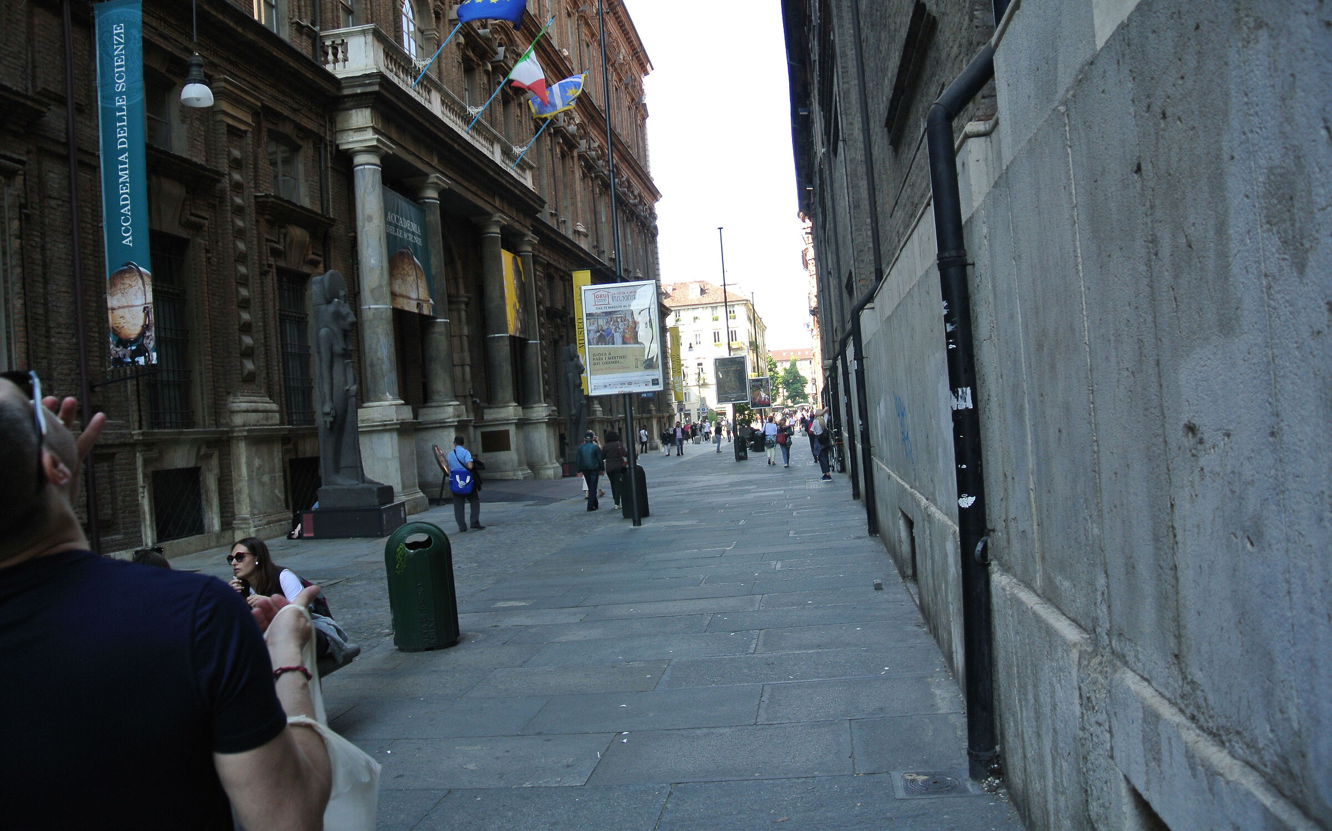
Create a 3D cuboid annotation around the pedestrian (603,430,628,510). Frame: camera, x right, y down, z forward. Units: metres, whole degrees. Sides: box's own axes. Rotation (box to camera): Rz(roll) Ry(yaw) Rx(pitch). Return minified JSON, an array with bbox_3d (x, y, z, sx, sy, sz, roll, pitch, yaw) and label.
[{"bbox_3d":[-1.018,1.121,20.600,0.540,1.620,0.400,-4,-1,3],"label":"pedestrian"}]

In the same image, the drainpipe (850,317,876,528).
[{"bbox_3d":[2.643,0.111,13.350,0.130,2.900,0.125,-4,-1,8],"label":"drainpipe"}]

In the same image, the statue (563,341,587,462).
[{"bbox_3d":[-3.267,-0.489,37.600,1.150,4.500,0.850,-4,-1,8],"label":"statue"}]

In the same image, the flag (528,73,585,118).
[{"bbox_3d":[-3.593,-10.601,33.200,1.750,1.400,0.650,-4,-1,-14],"label":"flag"}]

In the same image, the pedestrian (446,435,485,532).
[{"bbox_3d":[-3.726,1.275,18.604,0.600,1.720,0.480,-4,-1,3],"label":"pedestrian"}]

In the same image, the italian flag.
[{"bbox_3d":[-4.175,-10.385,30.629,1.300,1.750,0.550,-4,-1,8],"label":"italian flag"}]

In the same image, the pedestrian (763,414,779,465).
[{"bbox_3d":[3.605,0.838,34.300,0.520,1.660,0.400,-4,-1,8],"label":"pedestrian"}]

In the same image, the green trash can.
[{"bbox_3d":[-2.016,1.411,8.350,0.550,1.030,0.530,-4,-1,-10],"label":"green trash can"}]

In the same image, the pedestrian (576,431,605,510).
[{"bbox_3d":[-1.604,1.174,21.266,0.550,1.650,0.420,-4,-1,2],"label":"pedestrian"}]

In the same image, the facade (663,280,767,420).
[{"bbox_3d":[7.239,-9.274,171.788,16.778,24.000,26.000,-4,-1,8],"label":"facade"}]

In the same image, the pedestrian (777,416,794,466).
[{"bbox_3d":[3.955,0.867,33.200,0.520,1.650,0.420,-4,-1,7],"label":"pedestrian"}]

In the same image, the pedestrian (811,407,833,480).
[{"bbox_3d":[3.777,0.717,24.200,0.500,1.720,0.500,-4,-1,-21],"label":"pedestrian"}]

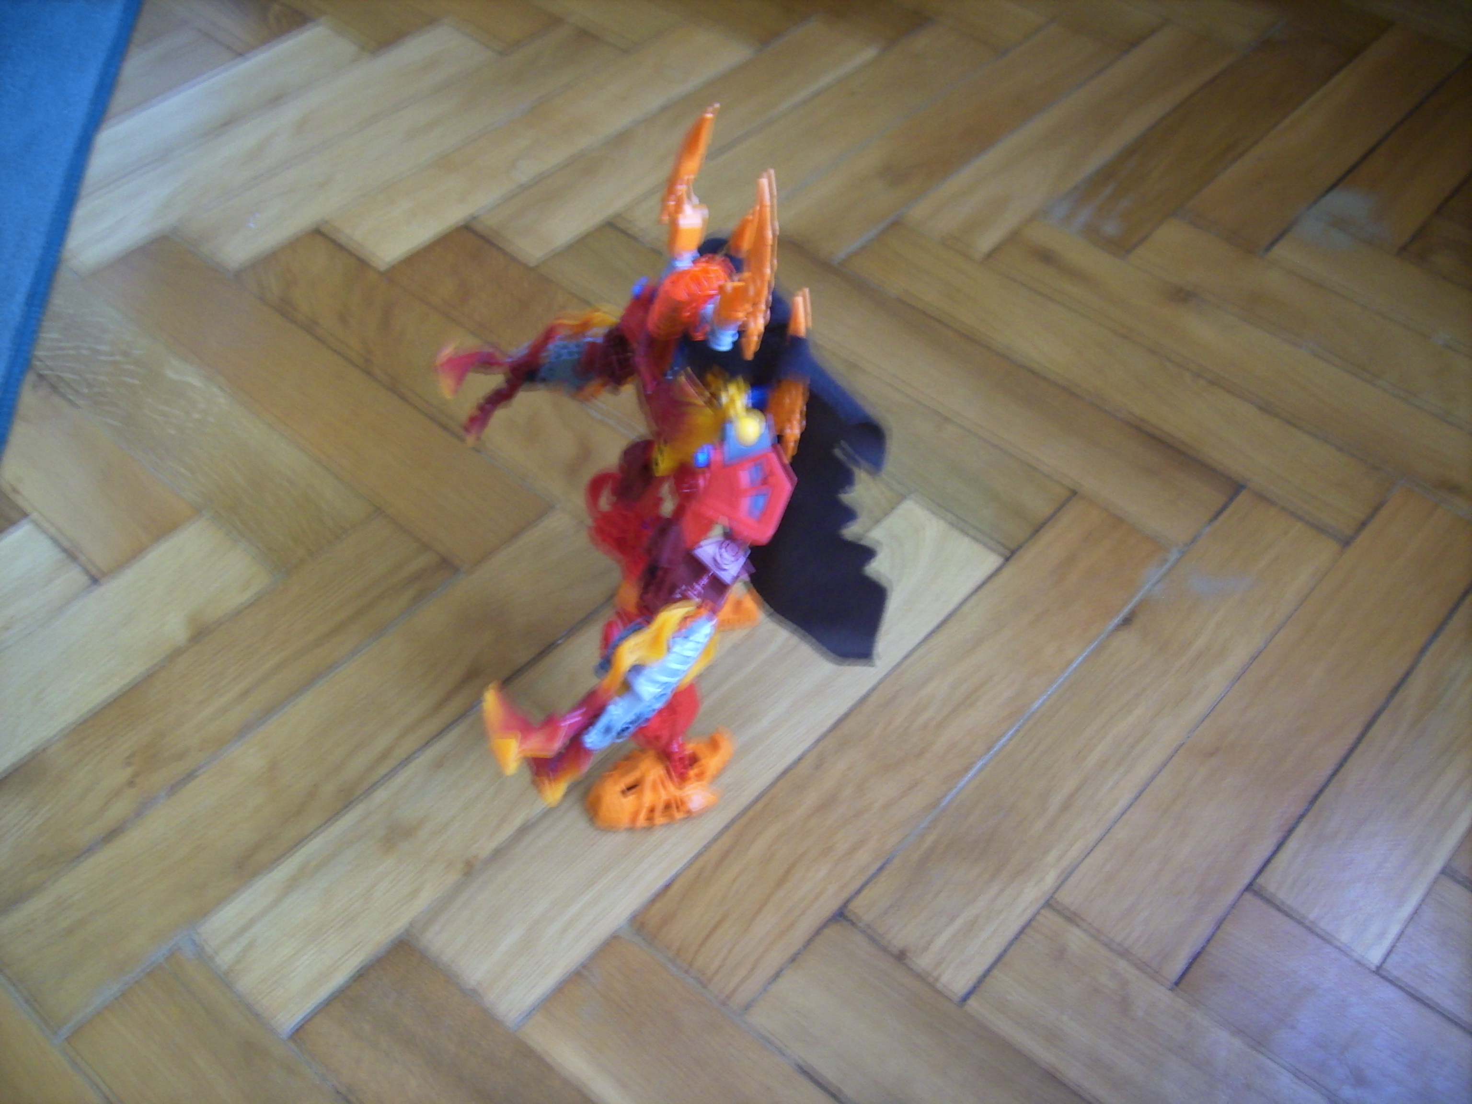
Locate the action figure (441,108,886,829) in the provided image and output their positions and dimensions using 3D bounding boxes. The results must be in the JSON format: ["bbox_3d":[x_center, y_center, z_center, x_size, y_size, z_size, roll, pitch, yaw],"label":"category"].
[{"bbox_3d":[-0.020,-0.021,0.439,0.138,0.259,0.116,-9,52,-10],"label":"action figure"}]

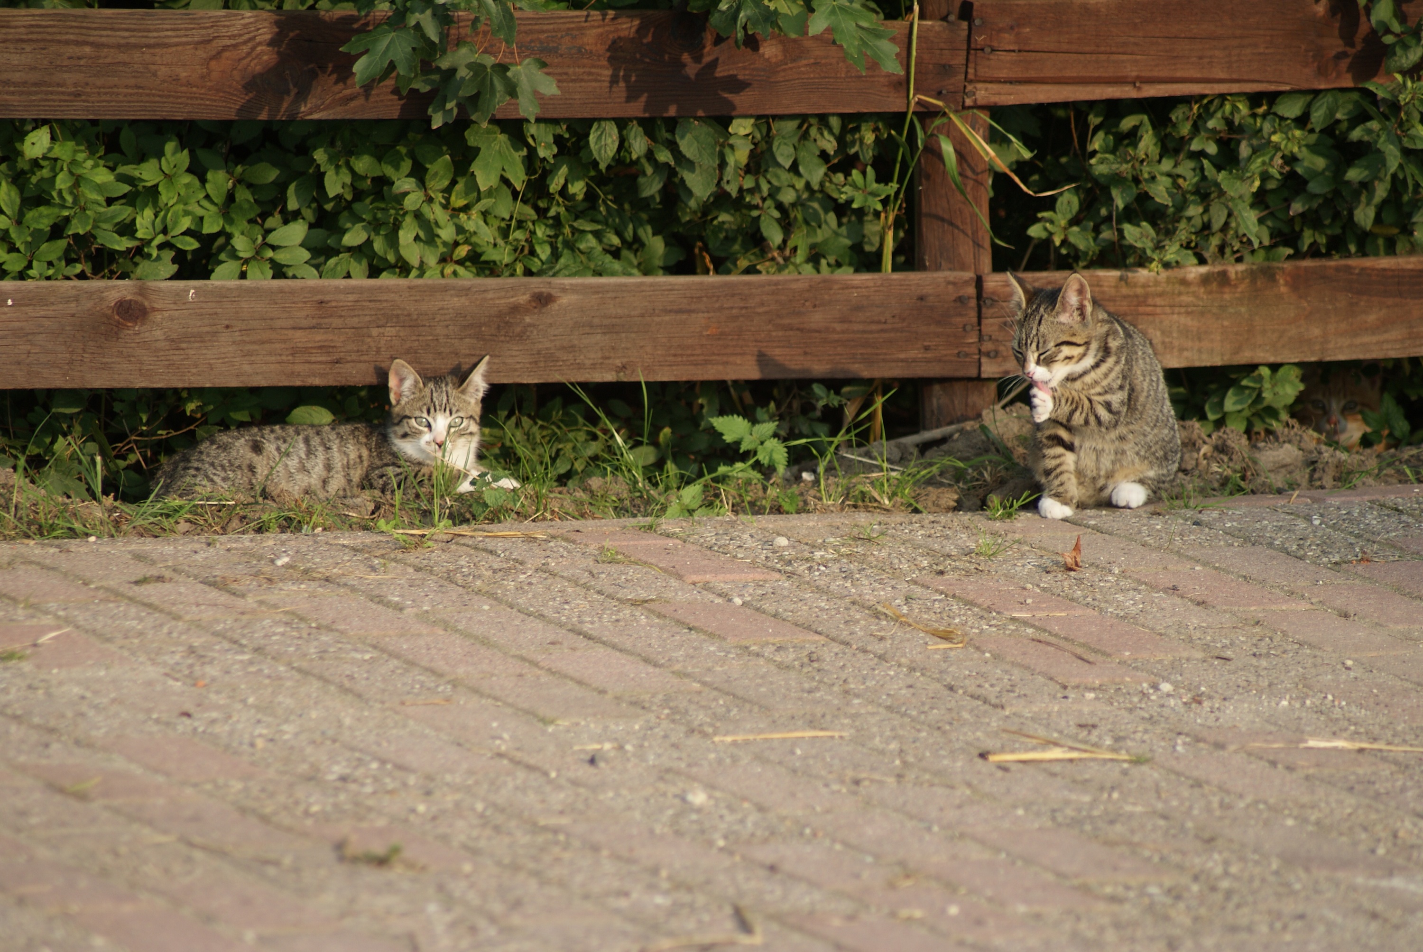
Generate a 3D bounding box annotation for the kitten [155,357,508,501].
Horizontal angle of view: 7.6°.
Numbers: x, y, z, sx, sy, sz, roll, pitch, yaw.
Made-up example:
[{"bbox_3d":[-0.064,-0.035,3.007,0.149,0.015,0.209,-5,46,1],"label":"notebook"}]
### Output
[{"bbox_3d":[-0.365,-0.046,10.260,0.338,0.137,0.150,0,10,-7],"label":"kitten"}]

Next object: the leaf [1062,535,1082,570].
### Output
[{"bbox_3d":[0.349,0.072,10.291,0.019,0.034,0.018,6,11,26],"label":"leaf"}]

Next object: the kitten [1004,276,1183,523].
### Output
[{"bbox_3d":[0.383,-0.088,10.625,0.180,0.232,0.130,-9,14,-43],"label":"kitten"}]

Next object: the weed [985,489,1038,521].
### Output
[{"bbox_3d":[0.293,0.025,10.568,0.052,0.026,0.040,1,10,0],"label":"weed"}]

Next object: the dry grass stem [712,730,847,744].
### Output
[{"bbox_3d":[0.060,0.226,9.314,0.124,0.004,0.006,-2,10,-22],"label":"dry grass stem"}]

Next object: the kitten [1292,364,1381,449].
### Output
[{"bbox_3d":[0.648,-0.078,11.053,0.140,0.145,0.260,2,10,6],"label":"kitten"}]

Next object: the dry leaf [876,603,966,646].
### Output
[{"bbox_3d":[0.198,0.133,9.992,0.042,0.016,0.165,-3,11,-24],"label":"dry leaf"}]

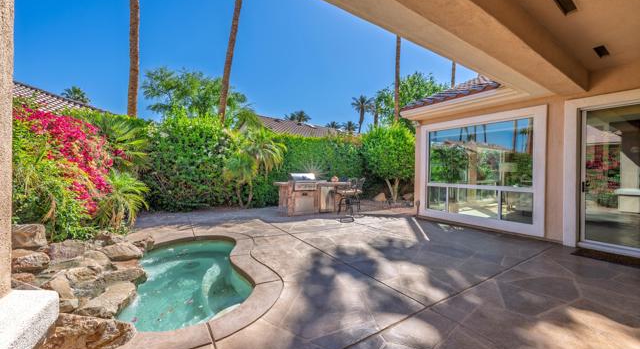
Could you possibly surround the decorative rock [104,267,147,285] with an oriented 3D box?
[{"bbox_3d":[-2.230,1.145,2.850,0.380,0.130,0.280,0,0,-38],"label":"decorative rock"}]

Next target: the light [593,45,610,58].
[{"bbox_3d":[4.120,-1.810,3.630,0.450,0.060,0.100,0,0,-33],"label":"light"}]

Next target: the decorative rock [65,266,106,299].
[{"bbox_3d":[-2.308,1.063,2.450,0.340,0.200,0.330,0,1,-43],"label":"decorative rock"}]

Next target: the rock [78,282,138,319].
[{"bbox_3d":[-1.962,1.165,2.320,0.360,0.170,0.420,1,0,6],"label":"rock"}]

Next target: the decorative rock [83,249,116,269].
[{"bbox_3d":[-2.625,1.013,2.950,0.340,0.170,0.300,0,1,-41],"label":"decorative rock"}]

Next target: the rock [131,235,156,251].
[{"bbox_3d":[-2.836,1.109,4.000,0.320,0.190,0.280,1,0,-36],"label":"rock"}]

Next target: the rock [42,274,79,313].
[{"bbox_3d":[-2.270,1.049,2.190,0.250,0.240,0.250,1,0,44],"label":"rock"}]

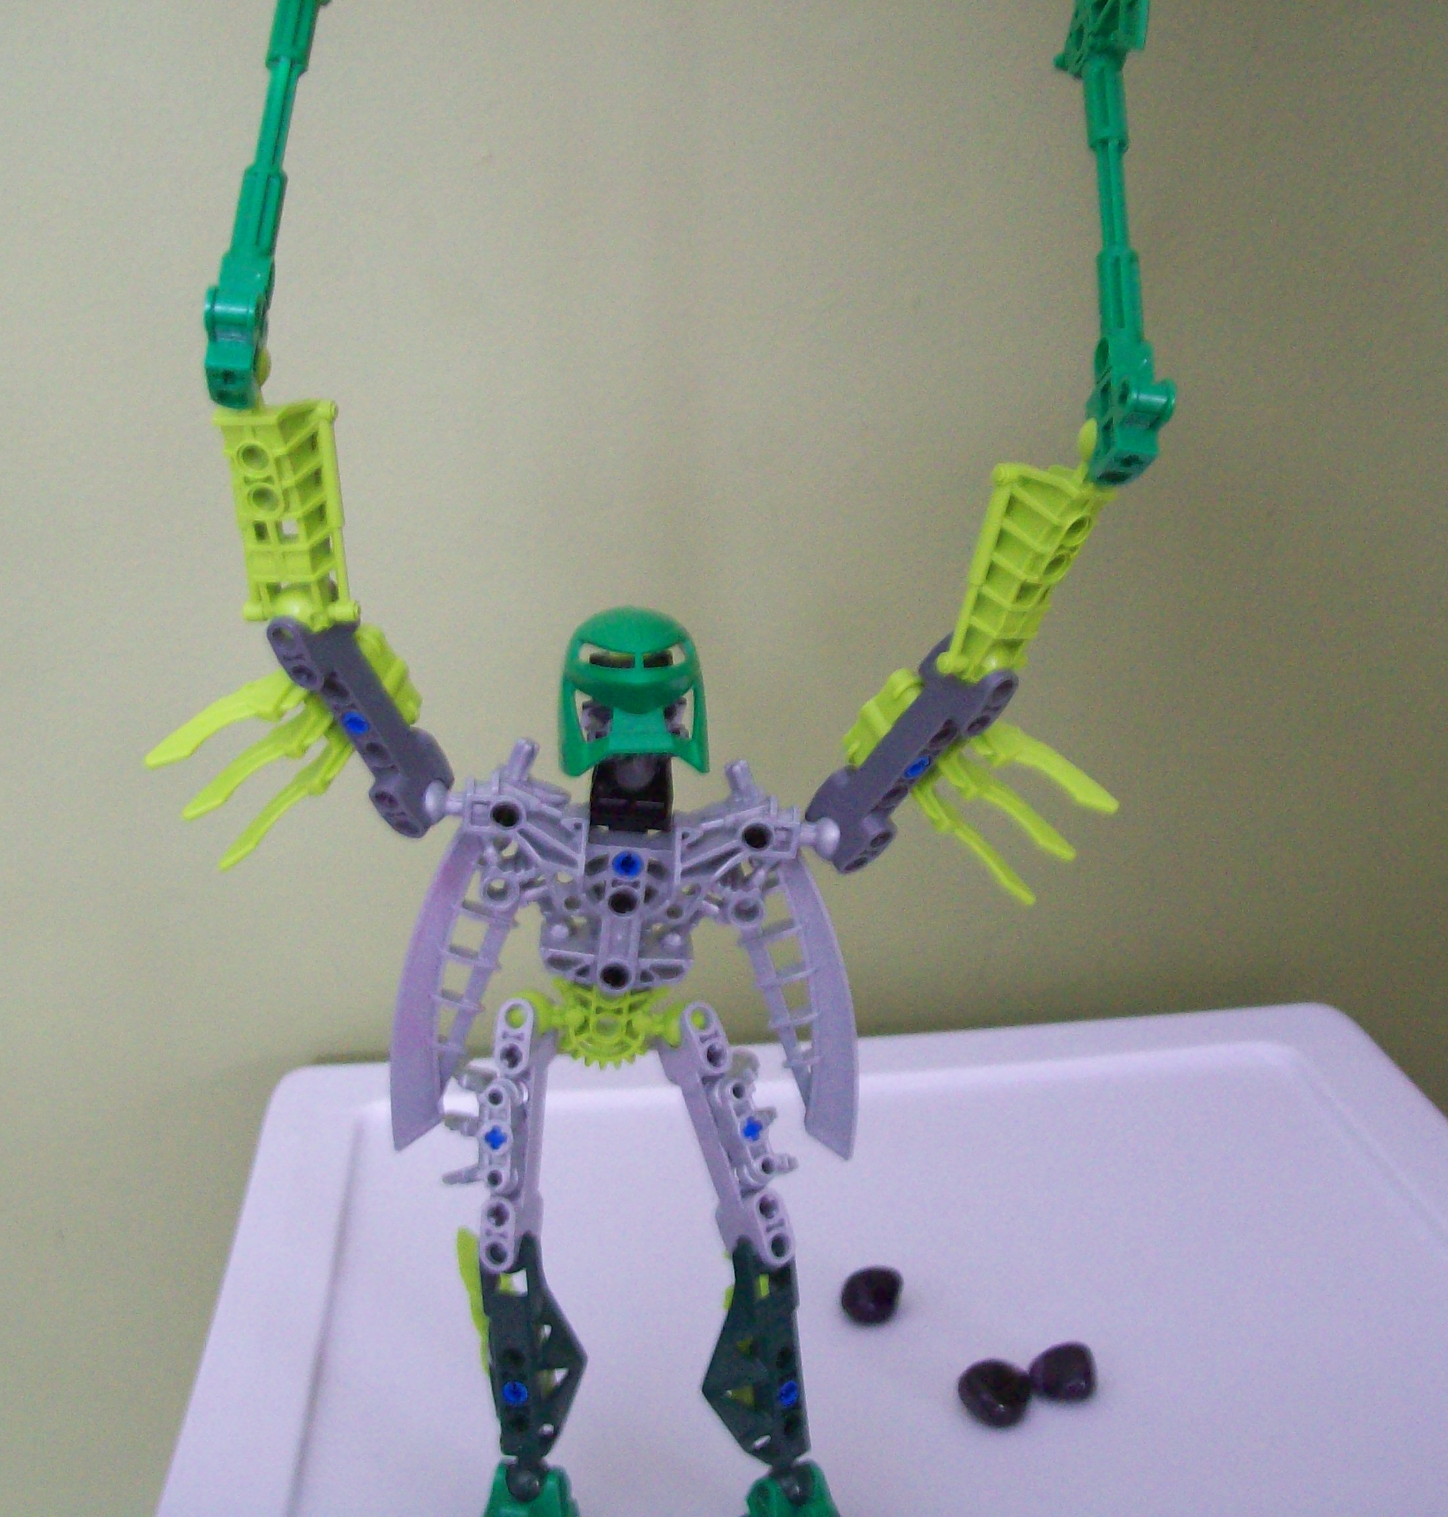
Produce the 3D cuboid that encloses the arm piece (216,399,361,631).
[{"bbox_3d":[-0.082,-0.046,0.394,0.021,0.044,0.018,0,15,17],"label":"arm piece"}]

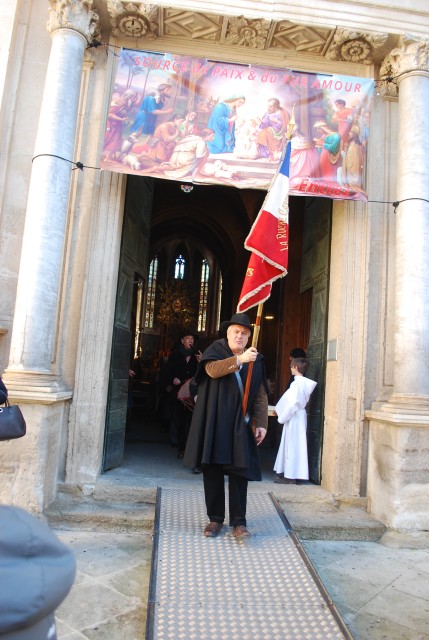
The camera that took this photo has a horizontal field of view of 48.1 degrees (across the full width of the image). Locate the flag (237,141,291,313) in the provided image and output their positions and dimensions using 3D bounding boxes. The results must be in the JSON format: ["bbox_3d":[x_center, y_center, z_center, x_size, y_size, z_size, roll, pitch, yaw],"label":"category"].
[{"bbox_3d":[0.383,-0.710,3.650,0.340,1.240,0.240,8,8,0],"label":"flag"}]

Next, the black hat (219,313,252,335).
[{"bbox_3d":[0.192,0.028,4.130,0.275,0.135,0.310,5,-6,-7],"label":"black hat"}]

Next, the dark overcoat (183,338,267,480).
[{"bbox_3d":[0.089,0.743,4.080,0.650,1.110,0.480,4,-6,-3],"label":"dark overcoat"}]

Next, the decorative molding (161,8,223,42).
[{"bbox_3d":[-0.245,-3.229,5.222,0.640,0.120,0.460,5,-6,-6],"label":"decorative molding"}]

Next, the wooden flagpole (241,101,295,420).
[{"bbox_3d":[0.426,-0.394,3.760,0.050,2.441,0.050,8,8,0],"label":"wooden flagpole"}]

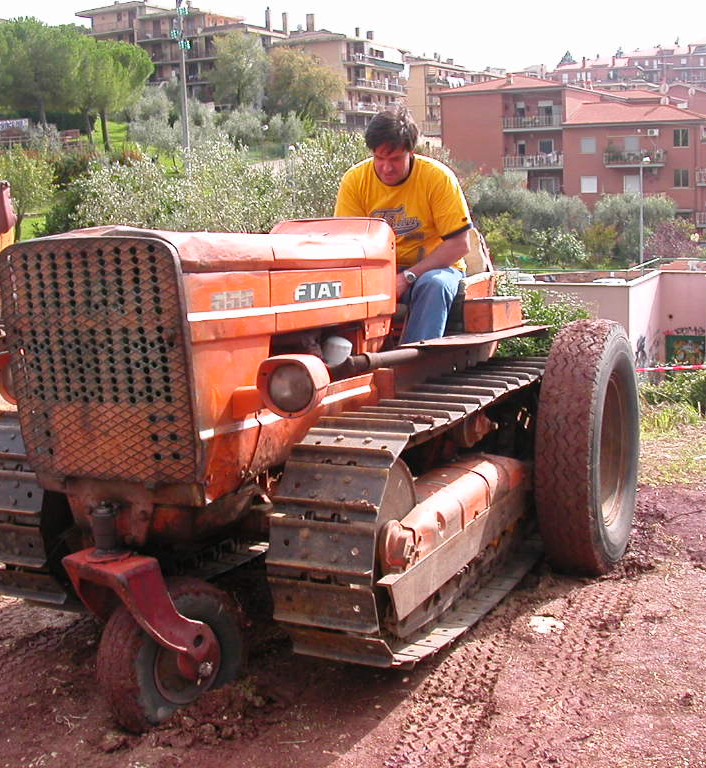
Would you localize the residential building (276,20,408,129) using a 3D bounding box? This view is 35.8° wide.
[{"bbox_3d":[-0.936,-42.201,153.680,10.800,13.500,22.000,3,12,25],"label":"residential building"}]

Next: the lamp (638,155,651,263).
[{"bbox_3d":[10.629,-5.306,40.046,0.500,5.950,0.220,-2,11,0],"label":"lamp"}]

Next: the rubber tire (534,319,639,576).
[{"bbox_3d":[0.902,0.235,4.114,0.225,0.955,0.955,3,12,25],"label":"rubber tire"}]

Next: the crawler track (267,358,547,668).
[{"bbox_3d":[0.338,0.359,3.595,0.304,0.701,2.078,3,9,25],"label":"crawler track"}]

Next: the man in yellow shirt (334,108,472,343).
[{"bbox_3d":[0.191,-0.521,4.150,0.540,1.100,0.680,2,12,22],"label":"man in yellow shirt"}]

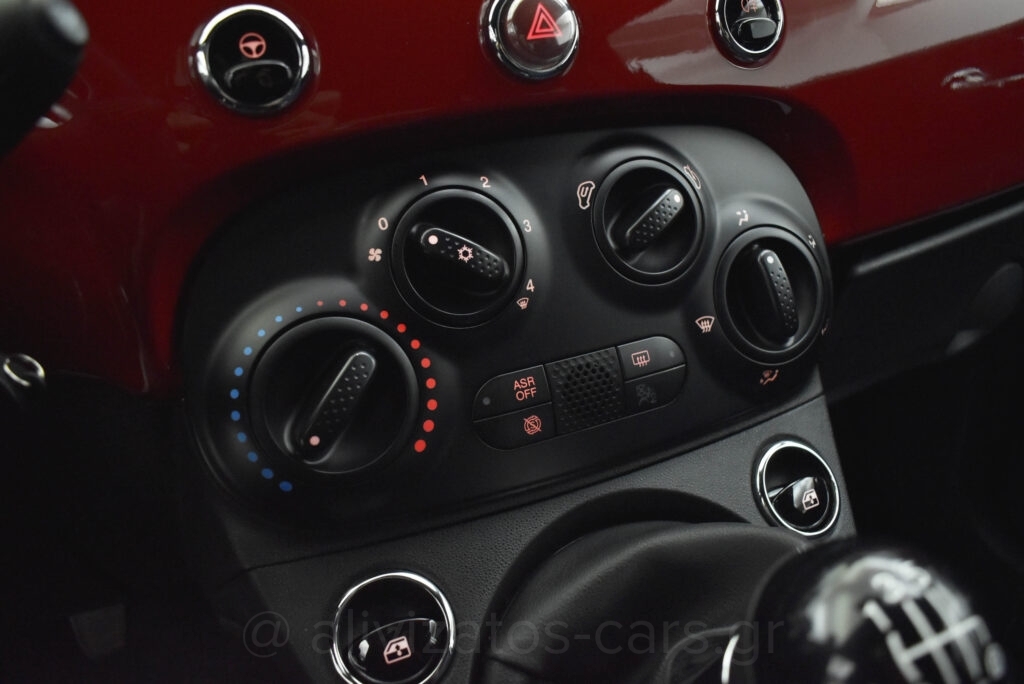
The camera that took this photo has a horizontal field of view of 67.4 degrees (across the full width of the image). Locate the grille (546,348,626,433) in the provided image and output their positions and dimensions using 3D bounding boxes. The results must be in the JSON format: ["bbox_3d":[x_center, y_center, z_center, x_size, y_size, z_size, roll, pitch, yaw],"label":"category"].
[{"bbox_3d":[0.027,0.018,0.282,0.029,0.026,0.006,-13,7,-20],"label":"grille"}]

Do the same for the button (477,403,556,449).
[{"bbox_3d":[0.001,0.031,0.272,0.029,0.012,0.006,-13,7,-20],"label":"button"}]

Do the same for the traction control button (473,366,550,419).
[{"bbox_3d":[-0.001,0.018,0.271,0.029,0.014,0.006,-13,7,-20],"label":"traction control button"}]

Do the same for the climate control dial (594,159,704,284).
[{"bbox_3d":[0.053,-0.045,0.283,0.048,0.048,0.016,-13,3,-20],"label":"climate control dial"}]

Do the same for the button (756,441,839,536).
[{"bbox_3d":[0.119,0.061,0.319,0.039,0.039,0.007,-13,-13,-20],"label":"button"}]

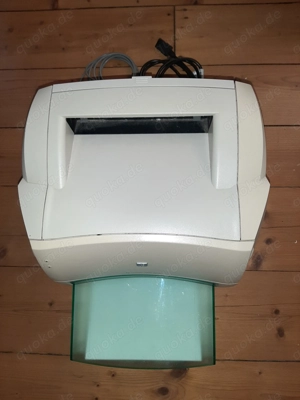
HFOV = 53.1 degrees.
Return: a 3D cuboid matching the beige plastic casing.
[{"bbox_3d":[-0.008,-0.006,0.525,0.415,0.240,0.345,0,88,3],"label":"beige plastic casing"}]

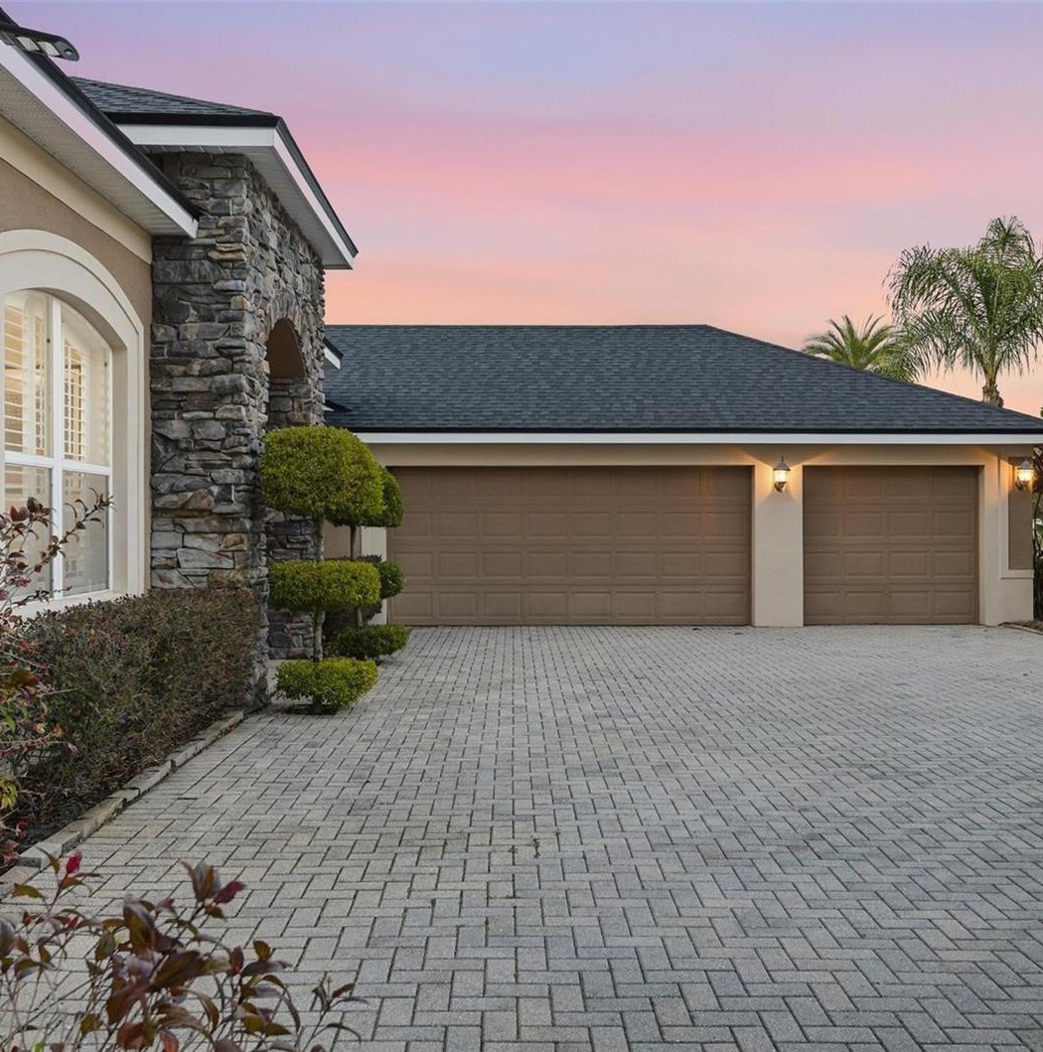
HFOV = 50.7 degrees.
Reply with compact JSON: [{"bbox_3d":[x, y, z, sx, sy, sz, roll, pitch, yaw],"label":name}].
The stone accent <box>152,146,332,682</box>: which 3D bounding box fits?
[{"bbox_3d":[-2.430,-0.760,10.000,0.880,4.280,3.100,0,0,0],"label":"stone accent"}]

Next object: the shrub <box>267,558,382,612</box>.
[{"bbox_3d":[-1.500,0.450,8.350,0.830,0.390,0.800,0,0,0],"label":"shrub"}]

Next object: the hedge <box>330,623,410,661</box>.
[{"bbox_3d":[-1.560,1.190,11.100,0.840,0.350,0.820,0,0,0],"label":"hedge"}]

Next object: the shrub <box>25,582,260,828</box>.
[{"bbox_3d":[-2.430,0.935,7.050,0.840,0.930,2.750,0,0,0],"label":"shrub"}]

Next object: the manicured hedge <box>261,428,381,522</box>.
[{"bbox_3d":[-1.510,-0.390,8.350,0.910,0.730,0.880,0,0,0],"label":"manicured hedge"}]

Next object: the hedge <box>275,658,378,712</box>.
[{"bbox_3d":[-1.490,1.210,8.420,0.780,0.390,0.740,0,0,0],"label":"hedge"}]

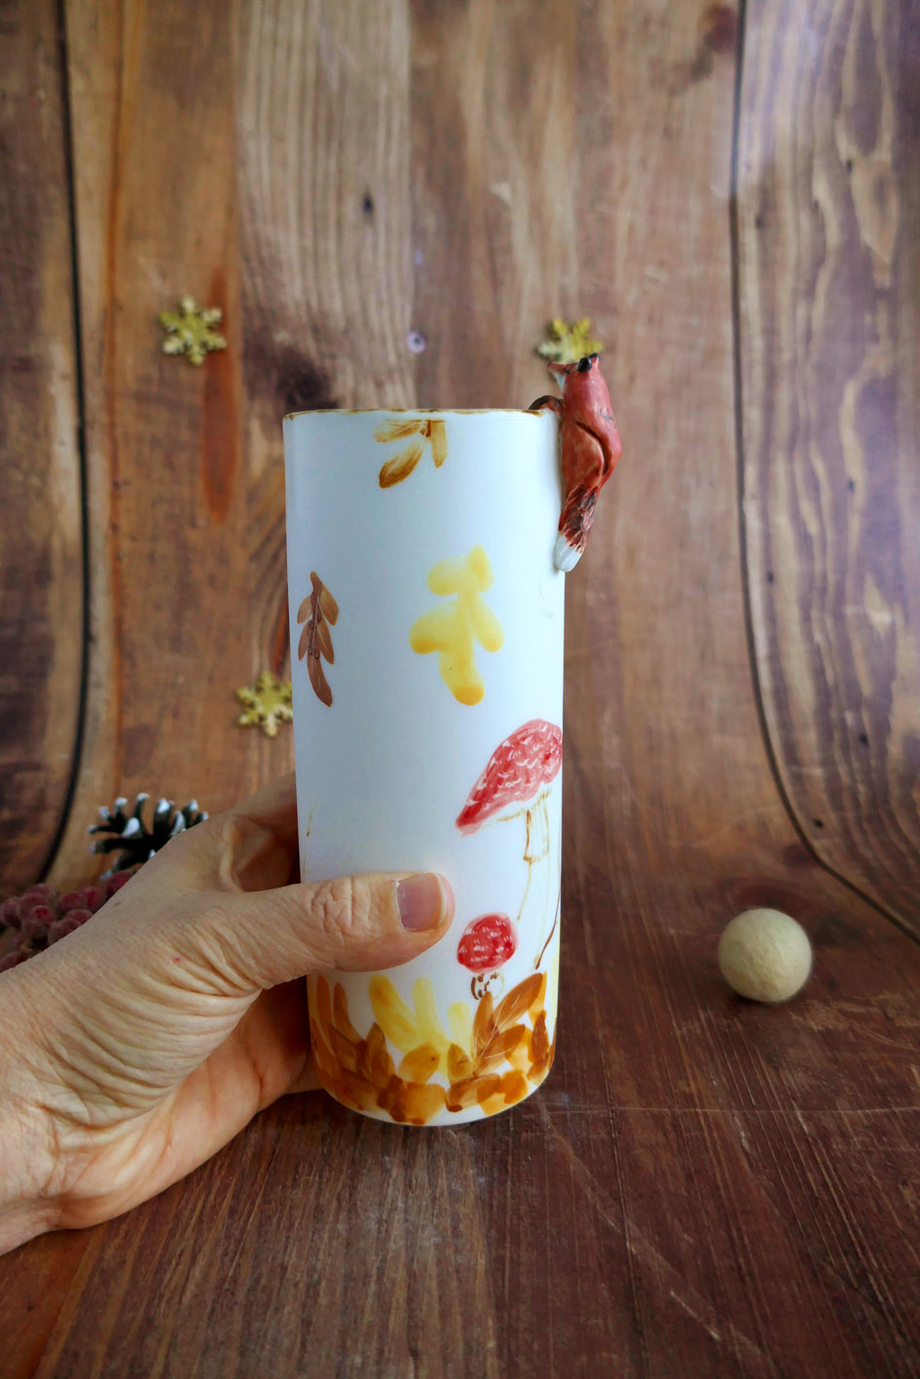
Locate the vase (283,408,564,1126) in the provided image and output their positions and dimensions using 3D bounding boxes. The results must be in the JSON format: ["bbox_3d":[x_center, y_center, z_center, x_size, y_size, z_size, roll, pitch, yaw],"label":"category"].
[{"bbox_3d":[-0.008,0.018,0.246,0.068,0.170,0.068,0,13,0],"label":"vase"}]

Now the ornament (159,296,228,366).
[{"bbox_3d":[-0.116,-0.157,0.418,0.030,0.030,0.004,0,1,-6],"label":"ornament"}]

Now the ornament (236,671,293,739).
[{"bbox_3d":[-0.077,0.006,0.392,0.030,0.030,0.004,1,-21,-3],"label":"ornament"}]

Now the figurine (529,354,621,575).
[{"bbox_3d":[0.027,-0.053,0.223,0.021,0.050,0.017,2,13,11],"label":"figurine"}]

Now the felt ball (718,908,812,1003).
[{"bbox_3d":[0.092,0.081,0.290,0.027,0.027,0.027,0,13,0],"label":"felt ball"}]

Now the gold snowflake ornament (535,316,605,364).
[{"bbox_3d":[0.051,-0.160,0.448,0.030,0.030,0.004,0,1,-5],"label":"gold snowflake ornament"}]

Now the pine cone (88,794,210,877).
[{"bbox_3d":[-0.112,0.057,0.349,0.044,0.038,0.042,0,13,0],"label":"pine cone"}]

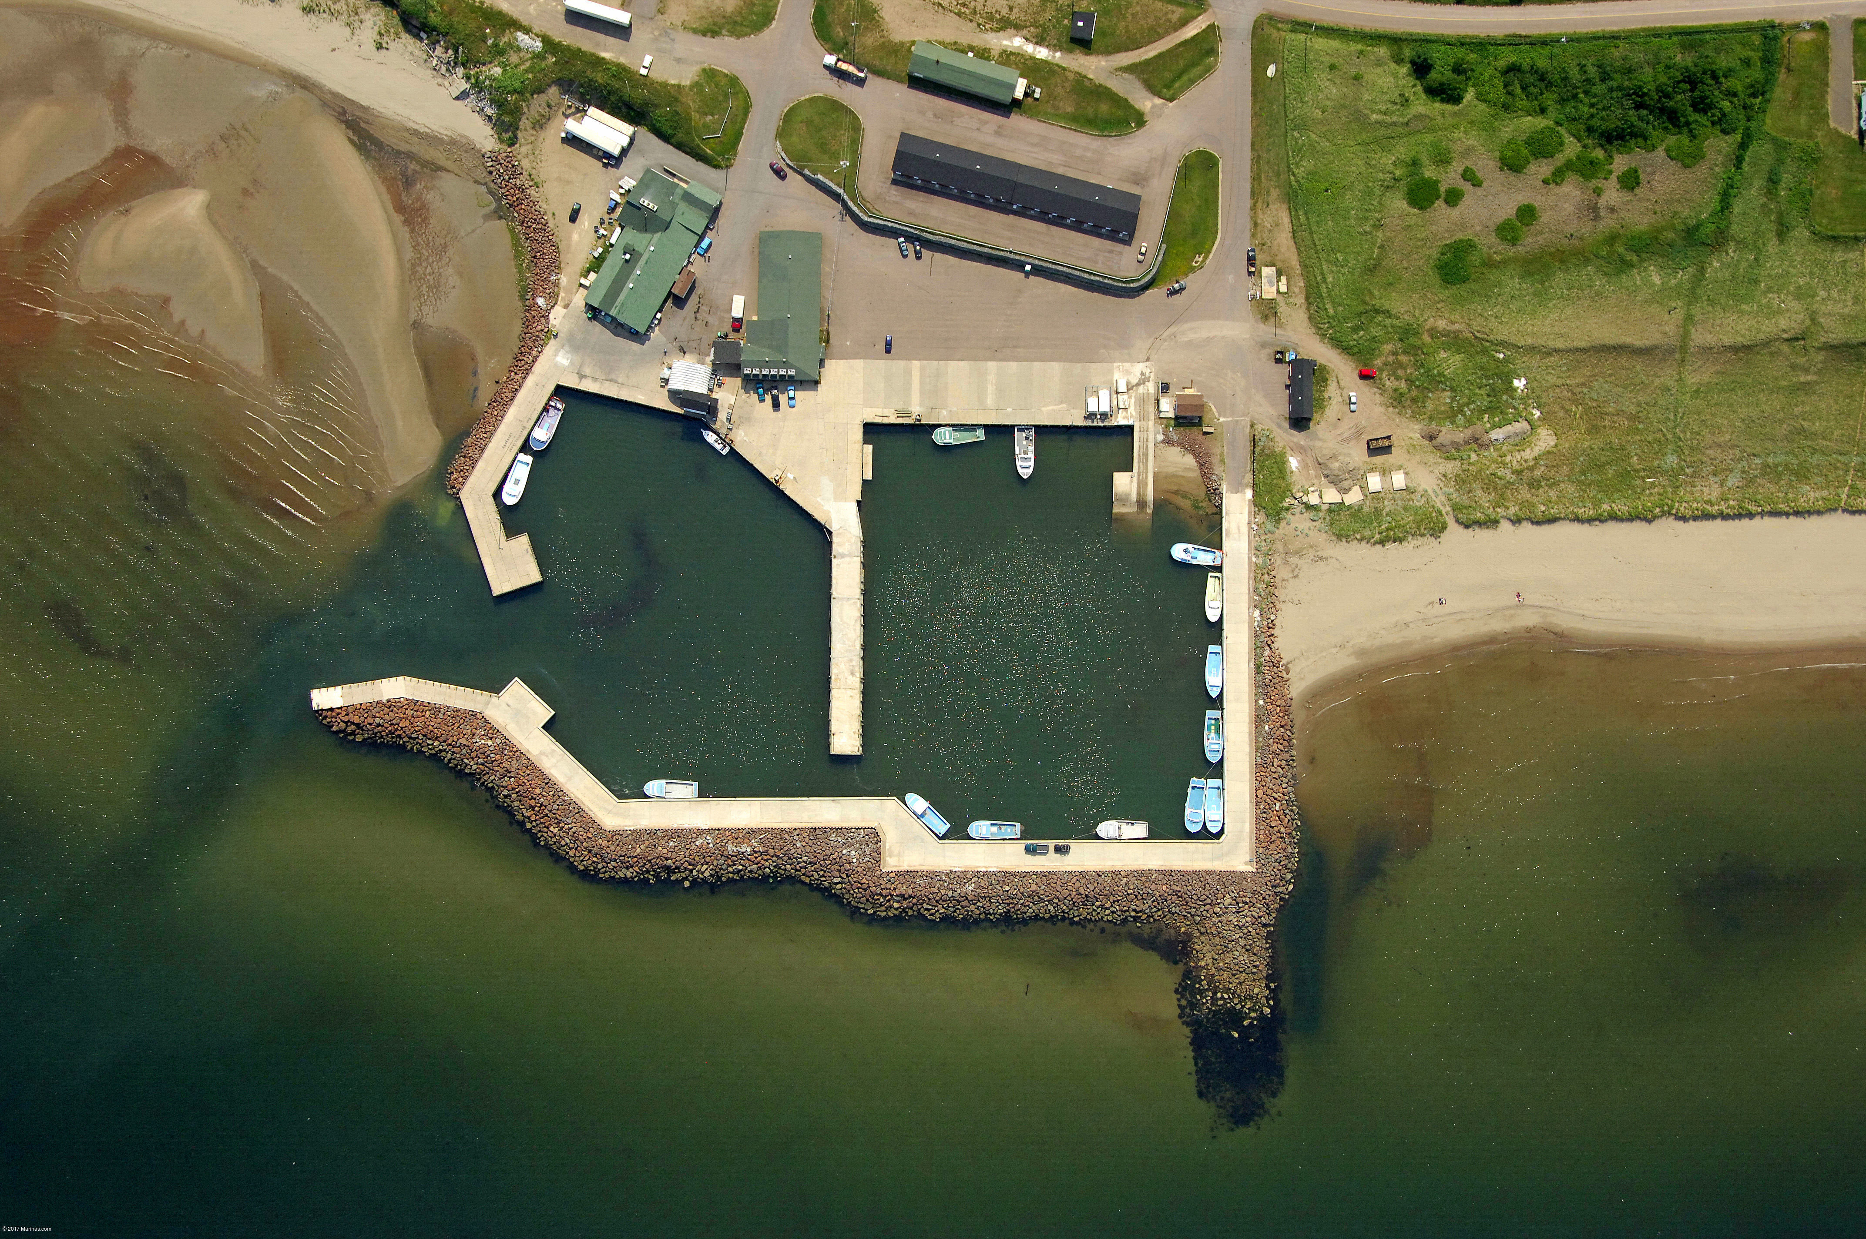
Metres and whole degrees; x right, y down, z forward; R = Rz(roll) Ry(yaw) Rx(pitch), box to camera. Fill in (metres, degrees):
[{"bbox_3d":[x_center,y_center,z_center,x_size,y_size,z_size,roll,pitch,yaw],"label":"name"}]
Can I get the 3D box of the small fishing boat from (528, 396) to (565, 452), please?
[{"bbox_3d":[-95.250,-48.310,549.240,4.800,4.000,13.700,21,89,0],"label":"small fishing boat"}]

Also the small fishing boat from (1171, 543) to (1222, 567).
[{"bbox_3d":[65.130,-15.960,550.040,12.900,3.900,4.800,8,89,0],"label":"small fishing boat"}]

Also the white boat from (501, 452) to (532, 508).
[{"bbox_3d":[-102.470,-34.340,548.970,4.800,3.900,12.900,18,89,0],"label":"white boat"}]

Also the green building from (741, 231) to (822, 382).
[{"bbox_3d":[-36.860,-76.640,545.830,18.800,6.200,36.500,2,89,0],"label":"green building"}]

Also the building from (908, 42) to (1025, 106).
[{"bbox_3d":[7.760,-134.250,546.350,26.000,5.600,7.900,17,89,0],"label":"building"}]

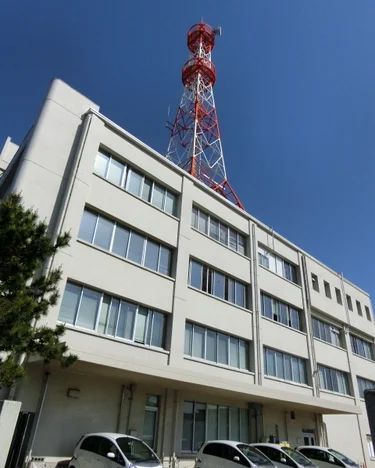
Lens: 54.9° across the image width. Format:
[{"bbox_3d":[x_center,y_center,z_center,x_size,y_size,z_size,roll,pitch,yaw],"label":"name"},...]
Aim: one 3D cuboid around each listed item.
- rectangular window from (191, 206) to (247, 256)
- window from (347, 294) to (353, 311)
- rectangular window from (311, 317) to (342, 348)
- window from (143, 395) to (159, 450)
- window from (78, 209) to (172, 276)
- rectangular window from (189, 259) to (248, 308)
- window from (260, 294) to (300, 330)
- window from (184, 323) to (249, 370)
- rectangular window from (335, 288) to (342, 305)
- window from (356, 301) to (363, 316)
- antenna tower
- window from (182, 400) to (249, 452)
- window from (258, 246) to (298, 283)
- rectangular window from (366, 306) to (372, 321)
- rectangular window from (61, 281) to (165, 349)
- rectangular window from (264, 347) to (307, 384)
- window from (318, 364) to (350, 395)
[{"bbox_3d":[1.784,-0.006,19.573,4.598,1.540,0.180,28,-37,-36],"label":"rectangular window"},{"bbox_3d":[12.876,5.516,28.771,0.803,1.221,0.150,28,-37,-36],"label":"window"},{"bbox_3d":[11.619,8.338,30.007,5.600,1.710,0.200,28,-38,-36],"label":"rectangular window"},{"bbox_3d":[-1.546,8.148,15.434,0.800,2.290,0.200,28,-38,-36],"label":"window"},{"bbox_3d":[-2.346,0.515,14.776,4.598,1.529,0.180,28,-37,-36],"label":"window"},{"bbox_3d":[1.998,3.198,22.018,5.600,1.770,0.200,28,-38,-36],"label":"rectangular window"},{"bbox_3d":[5.591,4.742,21.403,4.565,1.540,0.180,28,-37,-36],"label":"window"},{"bbox_3d":[1.806,6.401,20.201,5.600,1.770,0.200,28,-38,-36],"label":"window"},{"bbox_3d":[11.547,4.811,27.660,0.825,1.221,0.150,28,-37,-36],"label":"rectangular window"},{"bbox_3d":[14.142,6.188,29.829,0.803,1.221,0.150,28,-37,-36],"label":"window"},{"bbox_3d":[0.685,-9.058,26.644,5.170,18.385,5.170,28,-37,-36],"label":"antenna tower"},{"bbox_3d":[1.611,9.785,18.080,5.030,2.080,0.200,28,-38,-36],"label":"window"},{"bbox_3d":[7.002,2.553,27.836,5.600,1.770,0.200,28,-38,-36],"label":"window"},{"bbox_3d":[15.420,6.866,30.897,0.836,1.221,0.150,28,-37,-36],"label":"rectangular window"},{"bbox_3d":[-3.005,3.842,16.199,5.600,1.770,0.200,28,-38,-36],"label":"rectangular window"},{"bbox_3d":[6.617,8.960,24.202,5.600,1.770,0.200,28,-38,-36],"label":"rectangular window"},{"bbox_3d":[11.428,11.519,28.203,5.600,1.770,0.200,28,-38,-36],"label":"window"}]

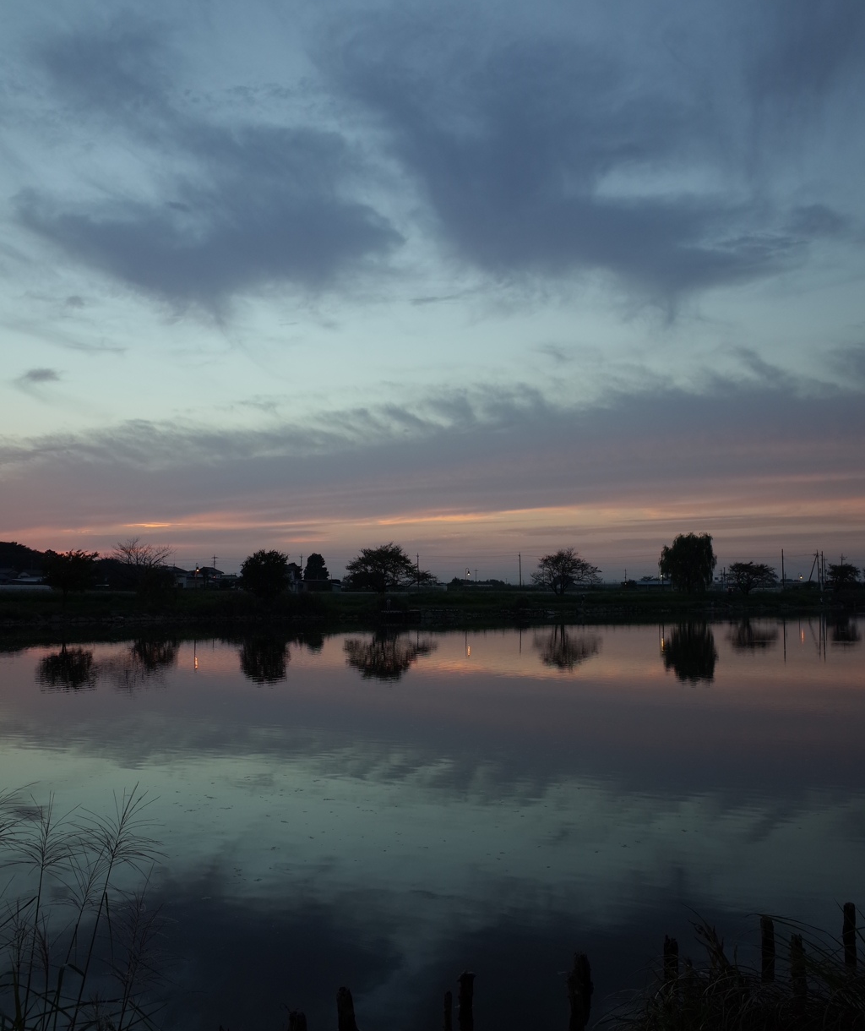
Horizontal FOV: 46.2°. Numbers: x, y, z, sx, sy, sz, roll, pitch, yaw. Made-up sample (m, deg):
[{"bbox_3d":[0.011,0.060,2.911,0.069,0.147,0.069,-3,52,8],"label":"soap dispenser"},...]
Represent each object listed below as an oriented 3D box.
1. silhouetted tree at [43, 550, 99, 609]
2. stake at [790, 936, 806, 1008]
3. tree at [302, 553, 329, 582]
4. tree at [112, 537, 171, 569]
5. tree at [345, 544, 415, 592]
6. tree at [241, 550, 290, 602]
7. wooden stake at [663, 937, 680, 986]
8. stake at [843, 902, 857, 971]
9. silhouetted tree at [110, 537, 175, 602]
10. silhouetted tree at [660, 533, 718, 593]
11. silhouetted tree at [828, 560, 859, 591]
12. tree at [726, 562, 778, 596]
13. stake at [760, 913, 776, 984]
[{"bbox_3d":[-41.907,7.363,117.614,6.389,6.677,6.070,0,-4,0],"label":"silhouetted tree"},{"bbox_3d":[3.507,4.374,9.723,0.142,0.713,0.142,0,-4,0],"label":"stake"},{"bbox_3d":[-29.666,14.394,257.747,6.353,9.327,6.035,0,-4,0],"label":"tree"},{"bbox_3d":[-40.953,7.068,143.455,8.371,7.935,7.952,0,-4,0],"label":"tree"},{"bbox_3d":[-7.920,7.910,151.234,10.650,7.451,10.118,0,-4,0],"label":"tree"},{"bbox_3d":[-21.144,7.691,127.973,6.051,6.623,5.749,0,-4,0],"label":"tree"},{"bbox_3d":[2.591,4.857,11.005,0.155,0.582,0.155,0,-4,0],"label":"wooden stake"},{"bbox_3d":[4.927,4.989,11.973,0.145,0.787,0.145,0,-4,0],"label":"stake"},{"bbox_3d":[-36.507,6.884,128.001,7.984,8.493,7.186,0,-4,0],"label":"silhouetted tree"},{"bbox_3d":[42.842,8.033,170.001,9.577,10.088,9.099,0,-4,0],"label":"silhouetted tree"},{"bbox_3d":[79.872,12.007,197.195,6.150,5.746,5.842,0,-4,0],"label":"silhouetted tree"},{"bbox_3d":[56.229,11.106,178.000,8.775,5.902,7.897,0,-4,0],"label":"tree"},{"bbox_3d":[3.807,4.920,11.501,0.150,0.755,0.150,0,-4,0],"label":"stake"}]

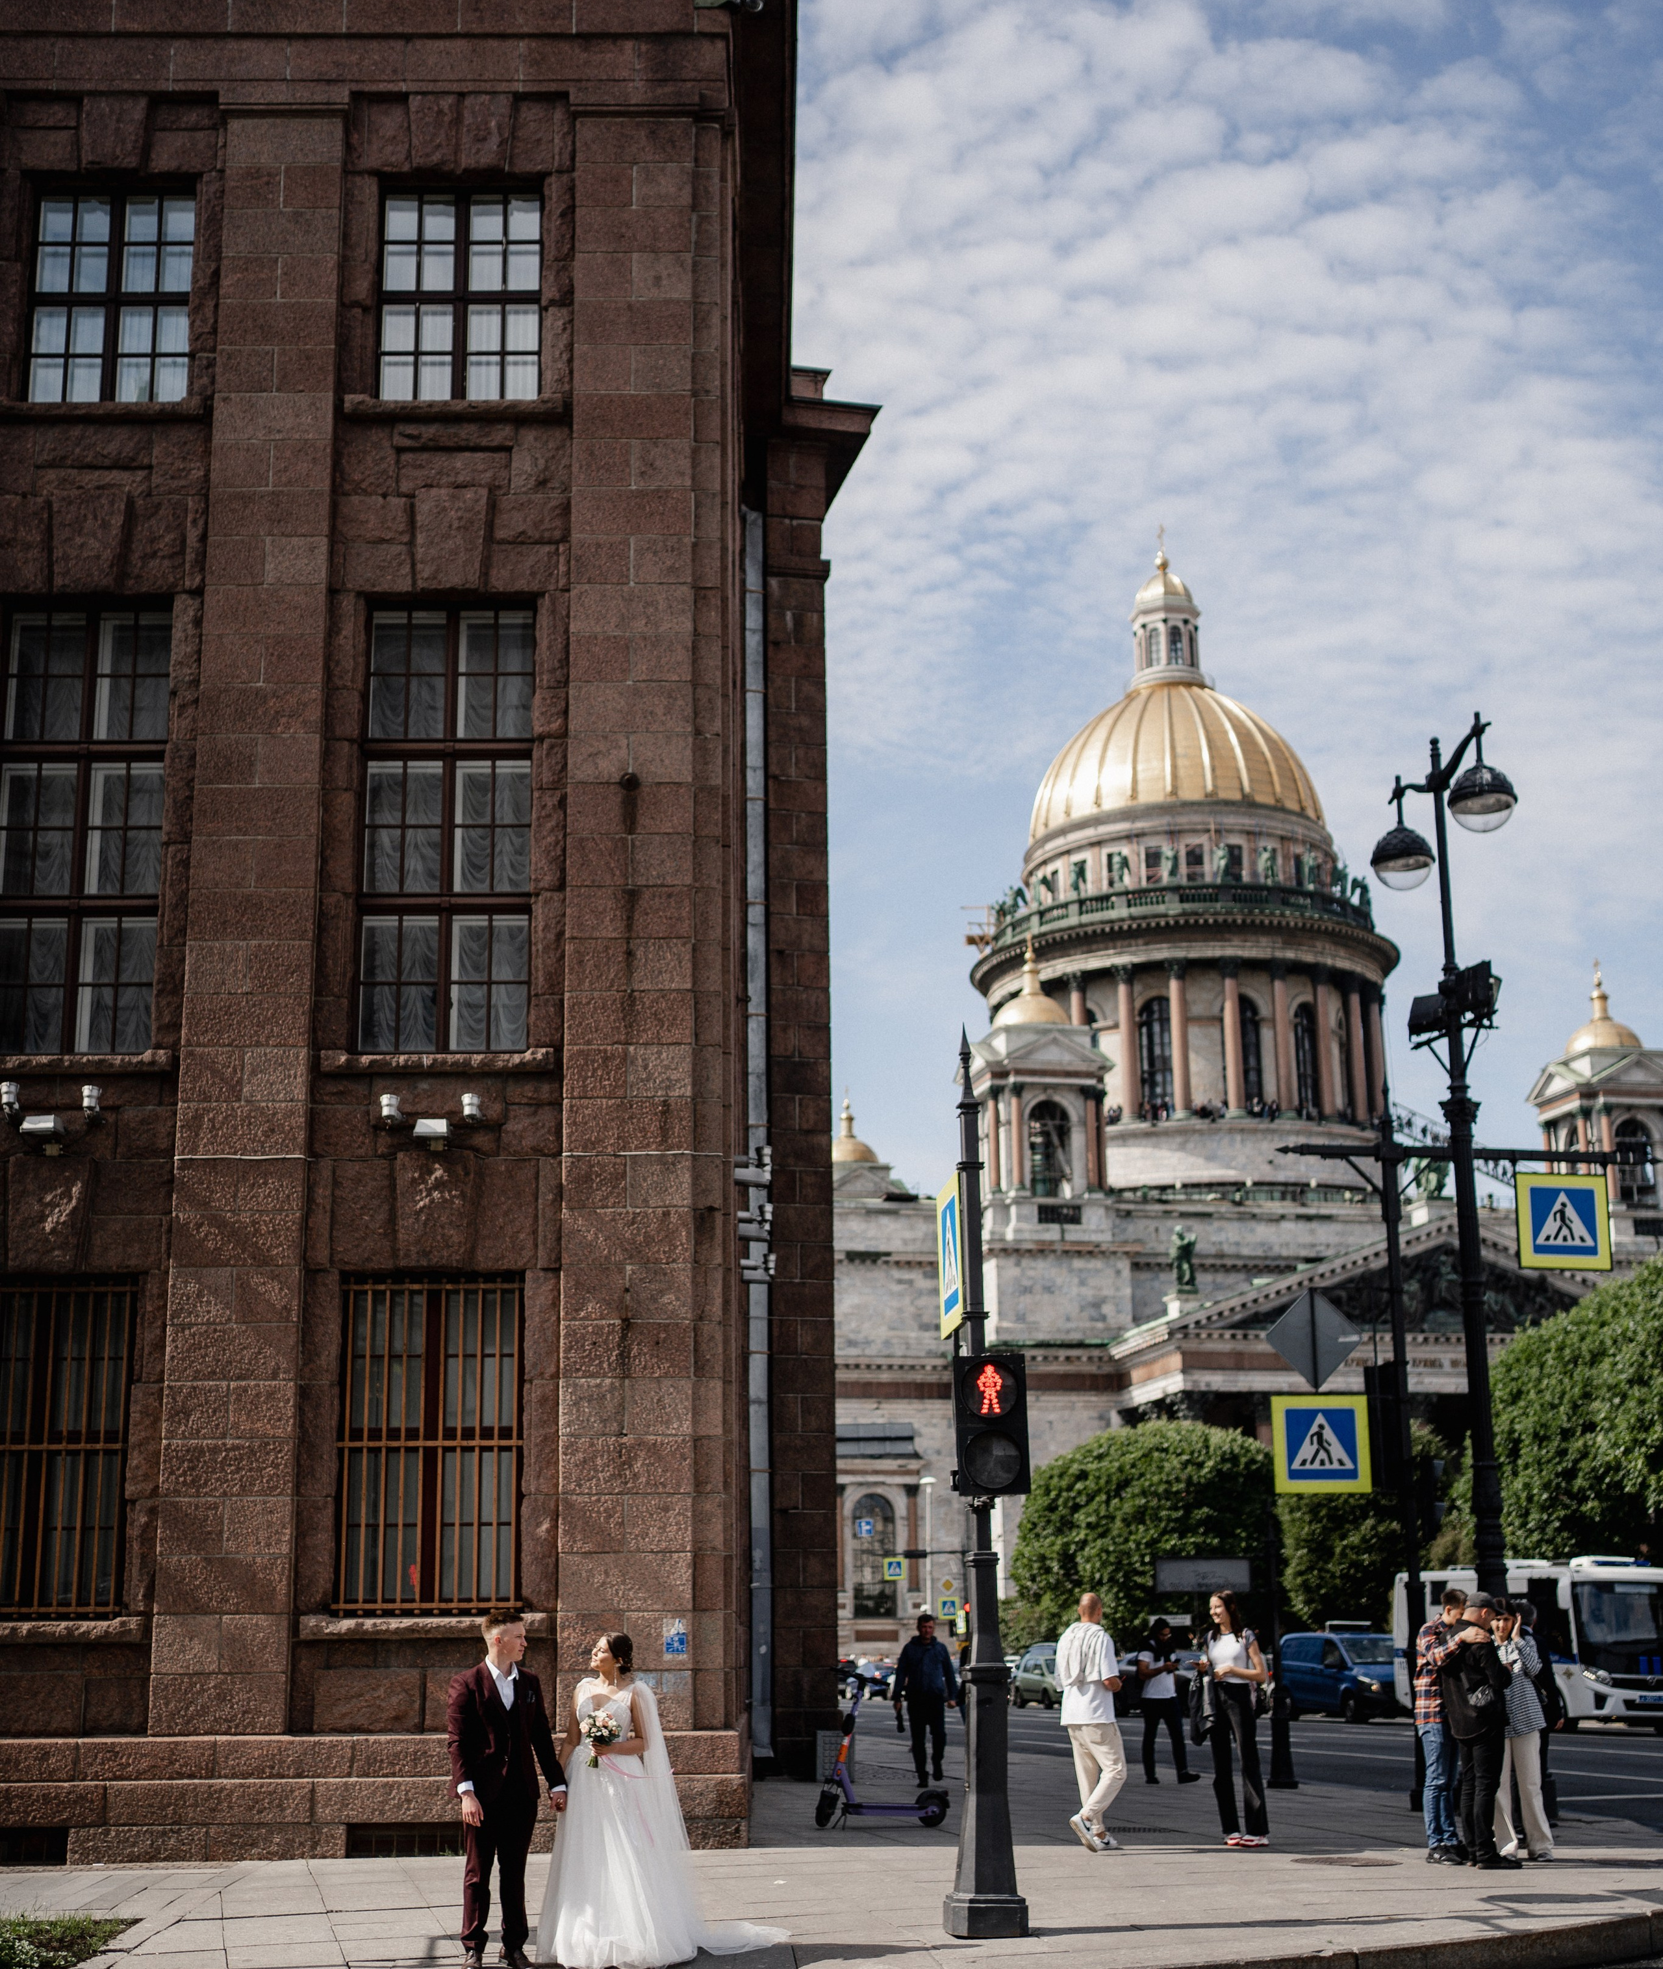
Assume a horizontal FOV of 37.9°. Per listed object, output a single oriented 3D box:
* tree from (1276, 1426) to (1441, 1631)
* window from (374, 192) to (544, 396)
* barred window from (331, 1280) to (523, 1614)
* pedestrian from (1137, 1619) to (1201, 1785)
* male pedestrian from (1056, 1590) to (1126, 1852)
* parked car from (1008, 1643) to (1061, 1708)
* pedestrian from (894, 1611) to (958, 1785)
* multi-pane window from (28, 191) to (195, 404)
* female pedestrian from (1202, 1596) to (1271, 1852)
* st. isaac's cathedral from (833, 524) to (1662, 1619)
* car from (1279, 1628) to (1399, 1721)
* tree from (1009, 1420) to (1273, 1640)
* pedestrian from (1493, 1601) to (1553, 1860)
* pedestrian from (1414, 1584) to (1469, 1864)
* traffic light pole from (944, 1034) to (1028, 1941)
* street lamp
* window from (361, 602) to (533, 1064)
[{"bbox_3d":[13.458,14.907,62.867,4.600,6.835,4.600,-1,-15,0],"label":"tree"},{"bbox_3d":[-3.289,-6.105,21.480,1.427,2.064,0.180,0,-15,-2],"label":"window"},{"bbox_3d":[-3.082,3.508,18.567,1.378,2.527,0.200,0,-14,-1],"label":"barred window"},{"bbox_3d":[3.507,7.522,25.508,0.550,1.643,0.520,-10,-17,30],"label":"pedestrian"},{"bbox_3d":[1.850,5.229,17.238,0.480,1.745,0.380,-13,-19,40],"label":"male pedestrian"},{"bbox_3d":[5.705,17.003,59.632,1.780,1.580,4.400,2,-14,-11],"label":"parked car"},{"bbox_3d":[0.978,7.543,25.619,0.680,1.729,0.500,-1,-15,0],"label":"pedestrian"},{"bbox_3d":[-6.262,-5.984,21.083,1.385,2.073,0.200,0,-14,-1],"label":"multi-pane window"},{"bbox_3d":[2.883,5.209,17.239,0.450,1.731,0.300,-10,-17,31],"label":"female pedestrian"},{"bbox_3d":[32.413,4.904,218.691,108.000,101.500,98.000,2,-15,-13],"label":"st. isaac's cathedral"},{"bbox_3d":[12.236,16.061,56.244,1.980,1.920,5.100,2,-15,-11],"label":"car"},{"bbox_3d":[9.454,17.249,73.998,8.042,7.805,7.640,-1,-14,0],"label":"tree"},{"bbox_3d":[4.554,4.962,16.211,0.460,1.664,0.400,-15,-20,42],"label":"pedestrian"},{"bbox_3d":[4.001,4.883,16.020,0.440,1.732,0.480,3,-15,-15],"label":"pedestrian"},{"bbox_3d":[0.839,2.781,14.050,0.480,5.128,0.500,-1,-15,0],"label":"traffic light pole"},{"bbox_3d":[5.402,2.234,20.459,0.750,9.050,2.200,2,-14,-11],"label":"street lamp"},{"bbox_3d":[-3.181,-1.302,19.939,1.387,3.865,0.200,0,-14,-1],"label":"window"}]

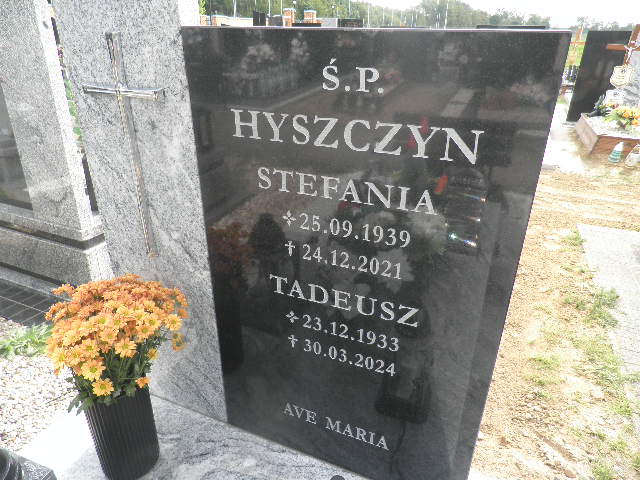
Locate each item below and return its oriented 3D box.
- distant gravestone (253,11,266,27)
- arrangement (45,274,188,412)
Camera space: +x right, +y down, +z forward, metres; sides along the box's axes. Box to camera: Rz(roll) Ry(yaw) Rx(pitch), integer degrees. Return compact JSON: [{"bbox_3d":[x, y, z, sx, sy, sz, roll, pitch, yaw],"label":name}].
[{"bbox_3d":[-2.506,-8.825,18.500,0.530,1.220,0.130,11,28,20],"label":"distant gravestone"},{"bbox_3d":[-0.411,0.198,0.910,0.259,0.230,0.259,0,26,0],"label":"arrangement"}]

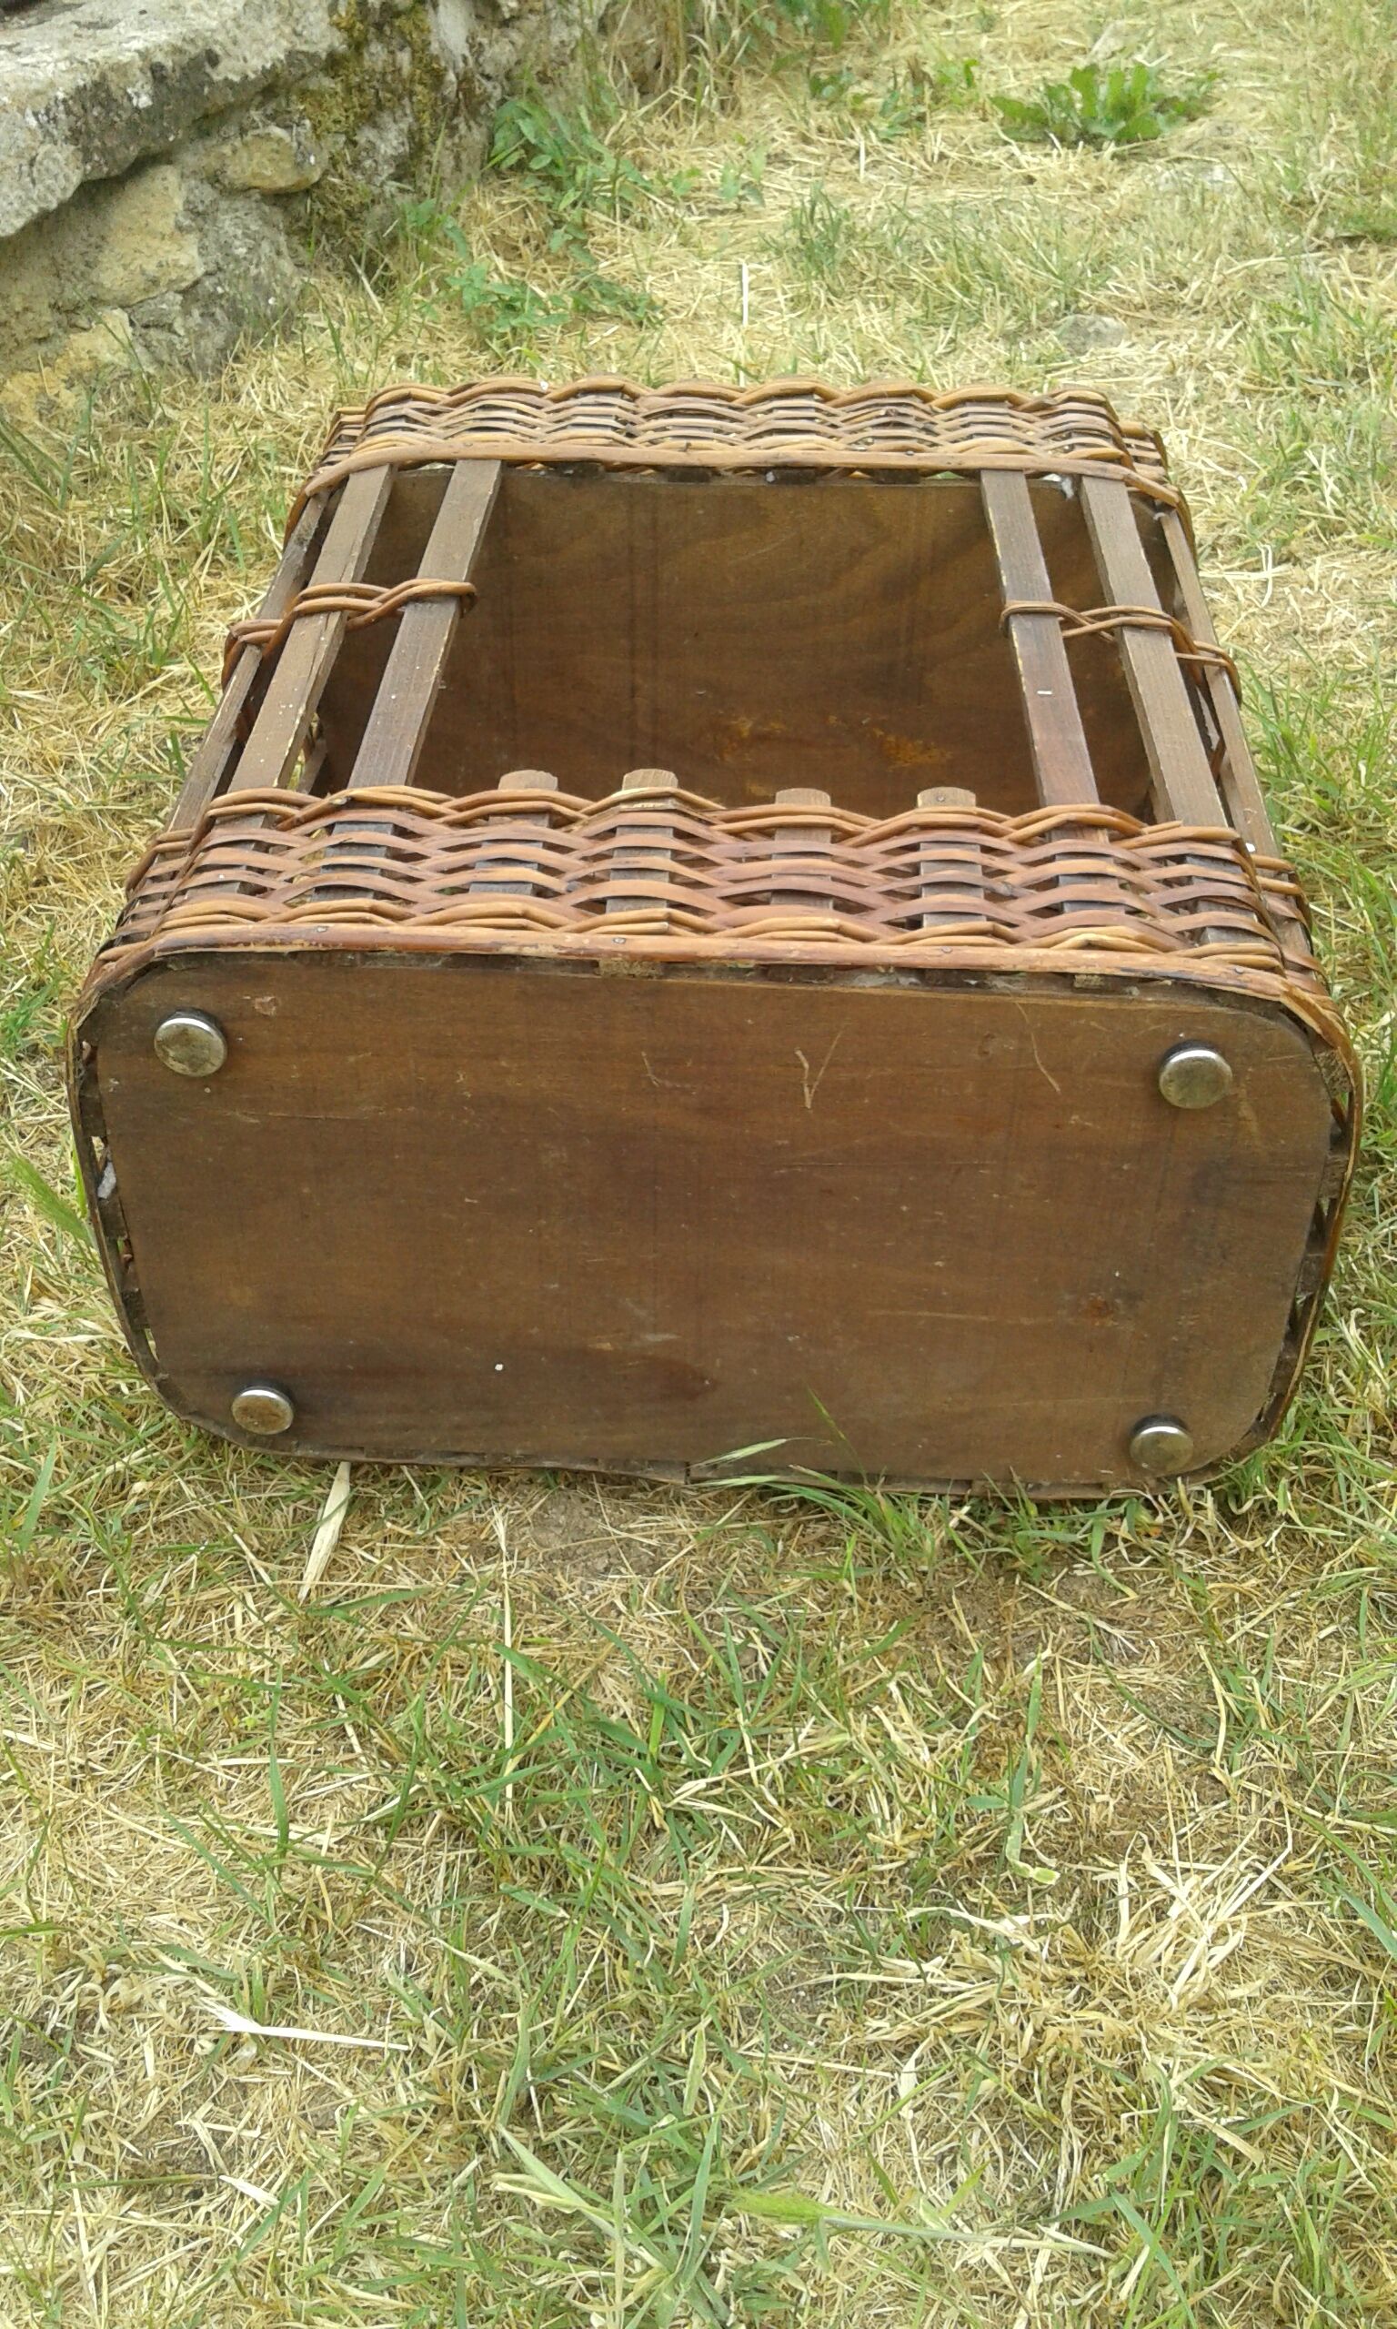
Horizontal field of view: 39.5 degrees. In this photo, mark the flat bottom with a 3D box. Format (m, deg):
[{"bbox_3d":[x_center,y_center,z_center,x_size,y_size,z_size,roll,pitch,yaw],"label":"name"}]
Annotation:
[{"bbox_3d":[0.005,0.028,0.726,0.433,0.248,0.015,1,39,3],"label":"flat bottom"}]

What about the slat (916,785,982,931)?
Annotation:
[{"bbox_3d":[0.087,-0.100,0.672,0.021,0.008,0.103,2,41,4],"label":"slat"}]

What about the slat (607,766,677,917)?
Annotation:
[{"bbox_3d":[-0.020,-0.108,0.683,0.021,0.008,0.107,1,41,3],"label":"slat"}]

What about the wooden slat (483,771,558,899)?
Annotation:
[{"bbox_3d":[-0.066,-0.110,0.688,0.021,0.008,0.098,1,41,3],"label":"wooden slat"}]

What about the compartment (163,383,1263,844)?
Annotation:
[{"bbox_3d":[0.015,-0.164,0.946,0.425,0.268,0.450,1,41,3],"label":"compartment"}]

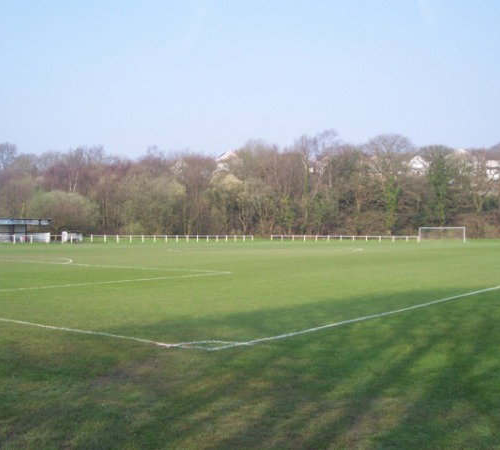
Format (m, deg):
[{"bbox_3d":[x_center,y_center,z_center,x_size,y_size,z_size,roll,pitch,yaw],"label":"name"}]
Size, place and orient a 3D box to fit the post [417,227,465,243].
[{"bbox_3d":[31.614,1.706,107.077,7.500,2.520,1.700,0,-1,37],"label":"post"}]

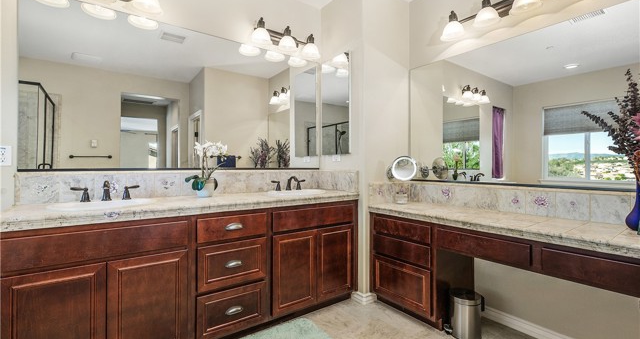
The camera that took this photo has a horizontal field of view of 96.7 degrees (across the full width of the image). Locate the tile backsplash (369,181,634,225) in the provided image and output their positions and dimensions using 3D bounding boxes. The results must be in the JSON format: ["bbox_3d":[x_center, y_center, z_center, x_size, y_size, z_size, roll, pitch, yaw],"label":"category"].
[{"bbox_3d":[1.101,0.223,1.970,0.545,0.187,1.530,0,1,-36],"label":"tile backsplash"}]

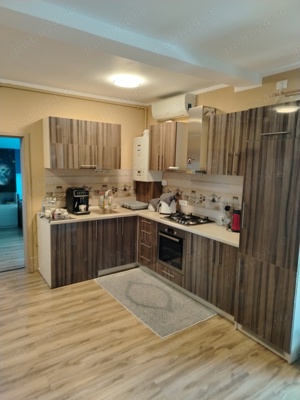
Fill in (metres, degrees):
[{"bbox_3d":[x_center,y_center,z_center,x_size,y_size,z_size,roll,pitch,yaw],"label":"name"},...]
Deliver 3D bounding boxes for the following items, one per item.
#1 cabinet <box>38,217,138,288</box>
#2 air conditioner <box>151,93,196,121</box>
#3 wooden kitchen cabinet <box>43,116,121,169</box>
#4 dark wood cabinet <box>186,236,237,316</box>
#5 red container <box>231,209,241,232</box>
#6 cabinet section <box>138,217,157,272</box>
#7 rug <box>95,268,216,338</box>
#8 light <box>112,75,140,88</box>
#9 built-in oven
[{"bbox_3d":[-0.914,0.654,4.190,1.315,0.853,0.646,-4,9,-35],"label":"cabinet"},{"bbox_3d":[0.331,-1.382,4.189,0.212,0.298,0.773,-4,9,-35],"label":"air conditioner"},{"bbox_3d":[-0.978,-0.807,4.130,1.079,0.680,0.308,-4,9,-35],"label":"wooden kitchen cabinet"},{"bbox_3d":[0.885,0.777,3.253,0.566,0.731,0.774,-4,9,-35],"label":"dark wood cabinet"},{"bbox_3d":[1.015,0.230,3.267,0.116,0.263,0.116,-4,9,-35],"label":"red container"},{"bbox_3d":[0.195,0.627,4.237,0.566,0.731,0.472,-4,9,-35],"label":"cabinet section"},{"bbox_3d":[-0.021,1.194,3.509,0.798,0.012,1.591,-4,9,-35],"label":"rug"},{"bbox_3d":[-0.274,-1.397,3.282,0.343,0.081,0.343,2,8,0],"label":"light"},{"bbox_3d":[0.482,0.618,3.786,0.566,0.566,0.587,-4,9,-35],"label":"built-in oven"}]

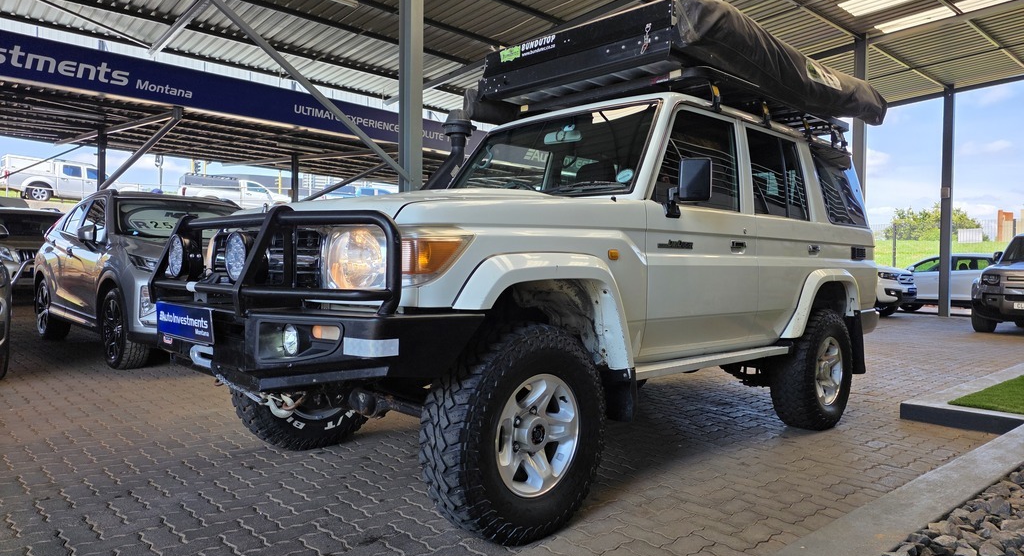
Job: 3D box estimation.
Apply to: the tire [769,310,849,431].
[{"bbox_3d":[1.961,0.594,4.439,0.775,0.770,0.268,1,1,-45],"label":"tire"}]

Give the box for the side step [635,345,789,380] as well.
[{"bbox_3d":[0.978,0.408,3.374,1.500,0.060,0.150,1,1,-45],"label":"side step"}]

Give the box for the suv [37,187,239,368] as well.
[{"bbox_3d":[-3.753,-0.090,7.426,4.405,1.685,1.805,2,1,45],"label":"suv"}]

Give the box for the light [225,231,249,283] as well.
[{"bbox_3d":[-0.887,-0.070,2.284,0.090,0.170,0.170,1,1,-45],"label":"light"}]

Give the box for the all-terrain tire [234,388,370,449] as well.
[{"bbox_3d":[-1.091,0.538,3.724,0.800,0.800,0.270,0,1,-43],"label":"all-terrain tire"}]

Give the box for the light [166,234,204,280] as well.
[{"bbox_3d":[-1.329,-0.085,2.773,0.088,0.183,0.180,0,1,-43],"label":"light"}]

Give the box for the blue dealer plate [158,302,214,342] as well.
[{"bbox_3d":[-1.199,0.156,2.471,0.020,0.117,0.587,0,1,-43],"label":"blue dealer plate"}]

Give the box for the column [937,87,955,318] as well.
[{"bbox_3d":[9.755,-1.725,15.340,0.190,5.206,0.190,0,1,-41],"label":"column"}]

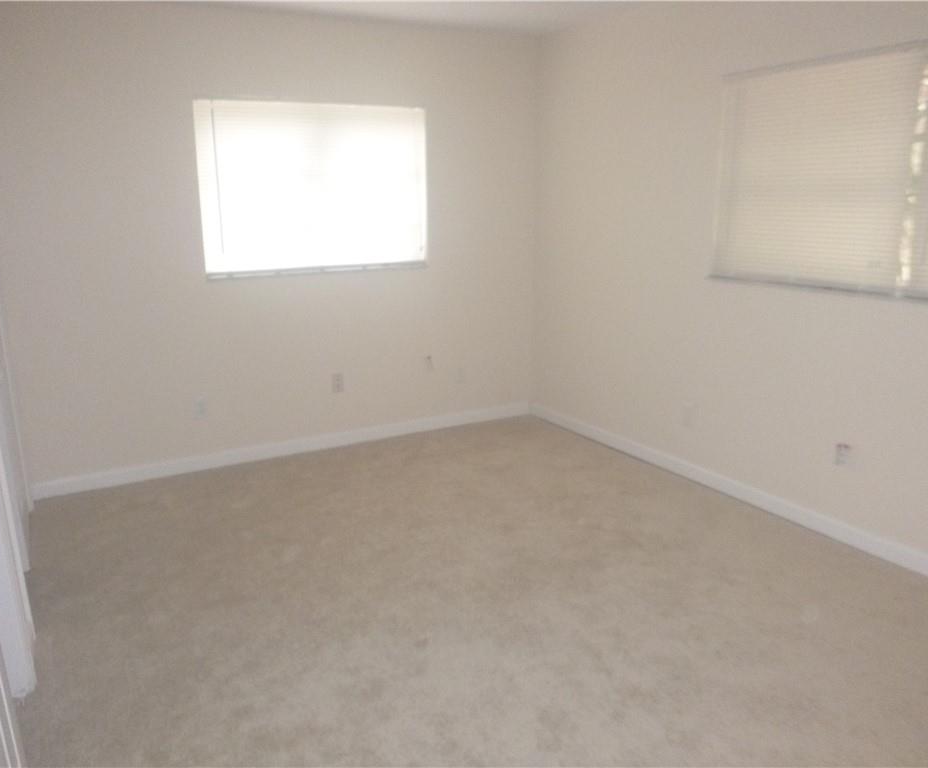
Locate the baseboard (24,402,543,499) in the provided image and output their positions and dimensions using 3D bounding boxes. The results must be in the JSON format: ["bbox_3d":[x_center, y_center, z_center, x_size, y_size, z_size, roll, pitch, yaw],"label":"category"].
[{"bbox_3d":[-0.866,0.359,4.491,3.075,0.090,0.018,-8,16,-29],"label":"baseboard"}]

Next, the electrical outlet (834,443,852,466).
[{"bbox_3d":[1.635,0.306,3.191,0.010,0.115,0.072,-8,16,-29],"label":"electrical outlet"}]

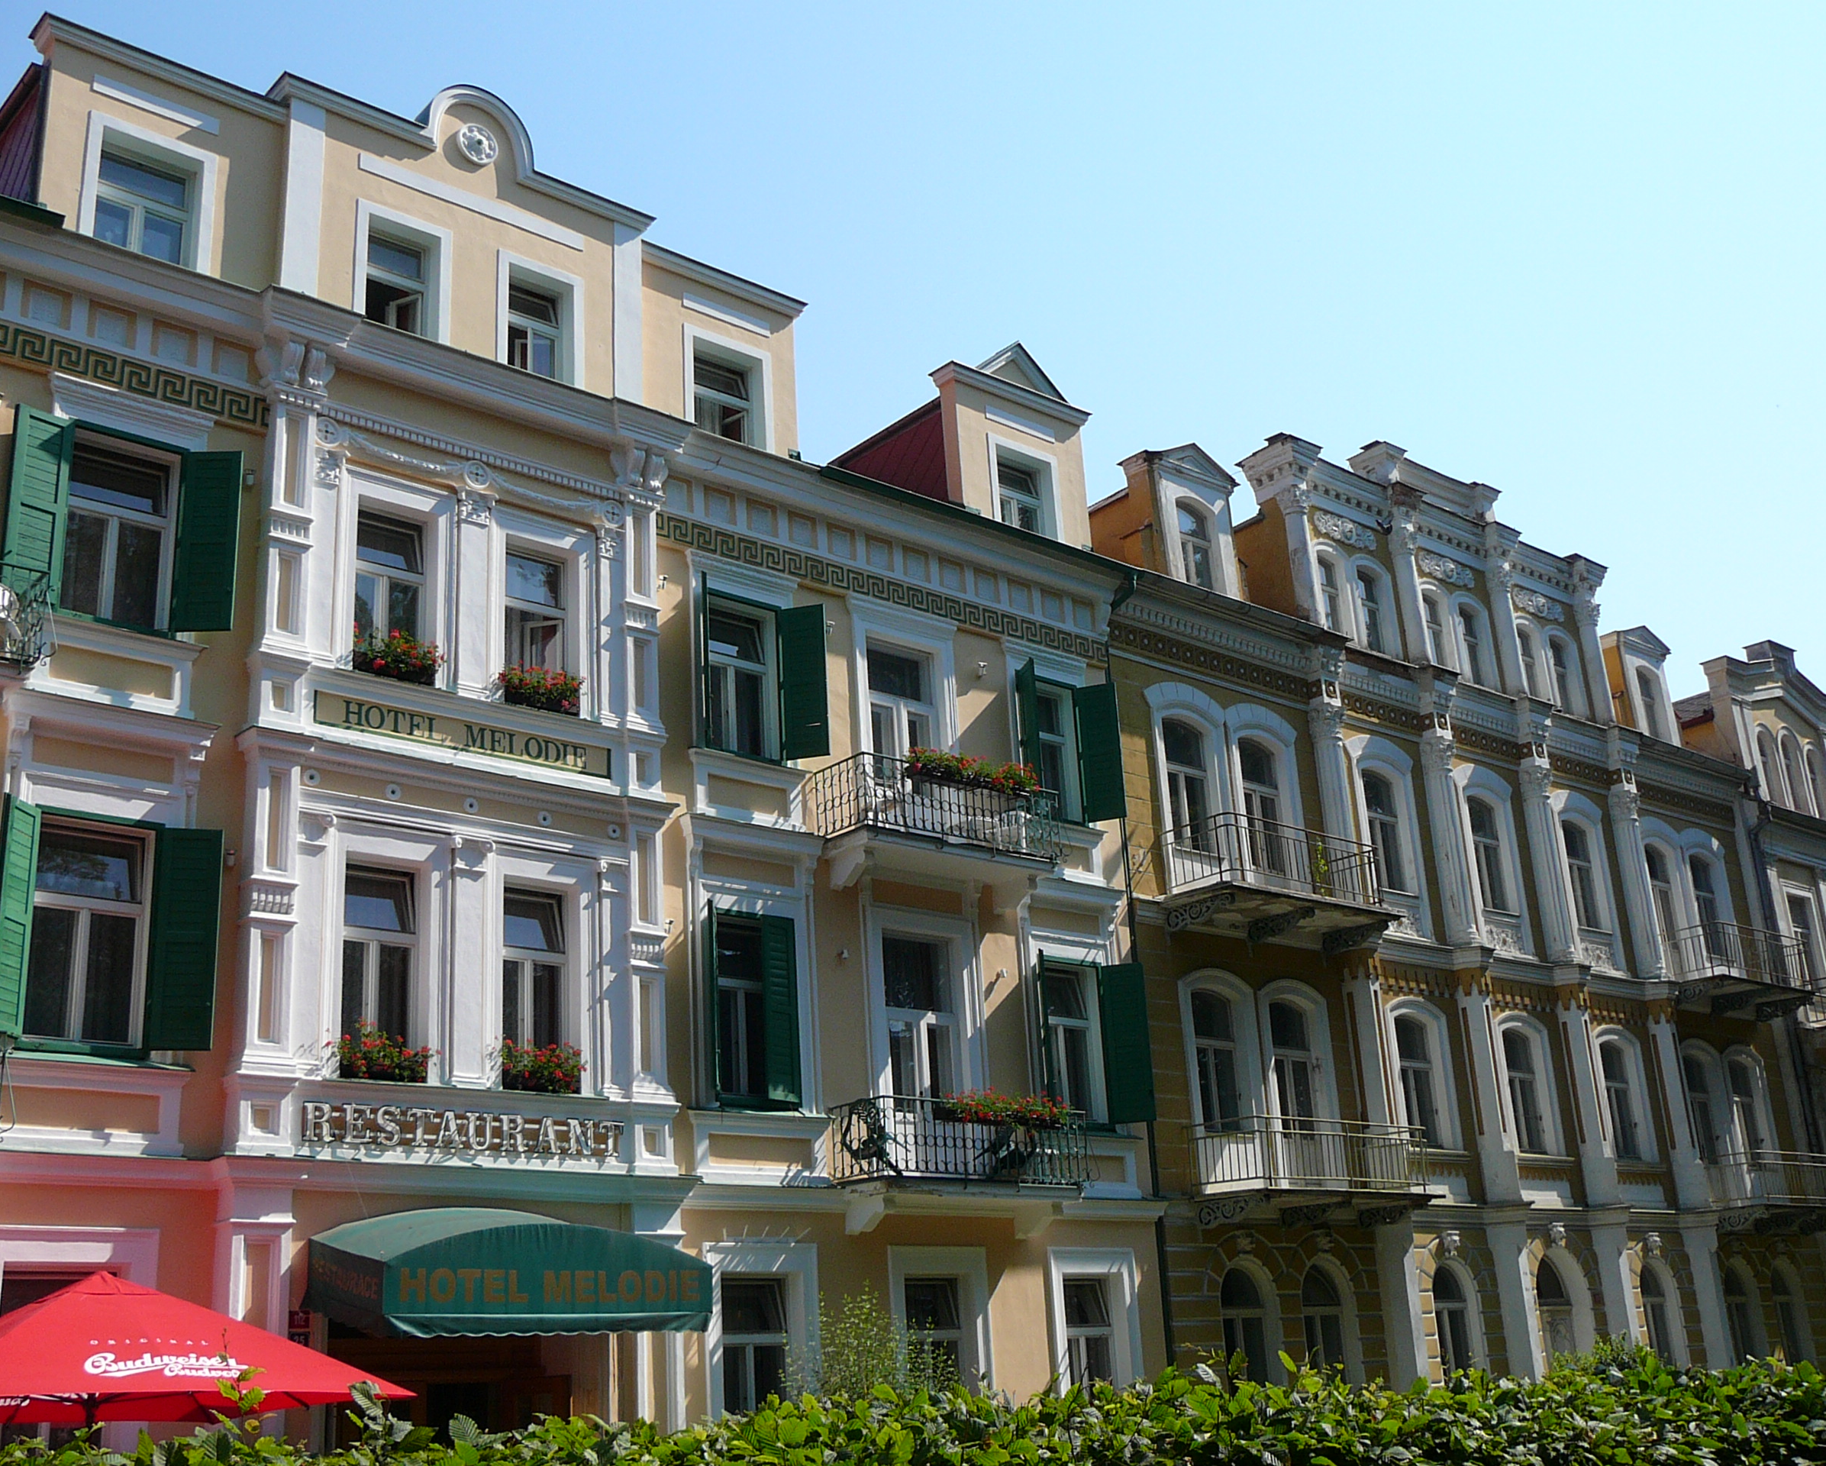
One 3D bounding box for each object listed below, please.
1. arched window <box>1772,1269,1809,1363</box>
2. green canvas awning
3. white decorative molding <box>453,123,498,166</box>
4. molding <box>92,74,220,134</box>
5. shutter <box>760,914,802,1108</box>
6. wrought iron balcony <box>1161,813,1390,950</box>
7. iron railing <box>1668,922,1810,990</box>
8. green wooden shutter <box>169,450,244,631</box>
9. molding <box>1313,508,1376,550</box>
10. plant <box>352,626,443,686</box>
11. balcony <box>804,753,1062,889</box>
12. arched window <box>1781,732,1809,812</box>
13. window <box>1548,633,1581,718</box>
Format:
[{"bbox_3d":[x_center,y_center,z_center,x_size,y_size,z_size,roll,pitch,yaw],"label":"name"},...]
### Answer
[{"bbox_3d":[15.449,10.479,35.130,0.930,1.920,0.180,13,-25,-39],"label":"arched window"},{"bbox_3d":[-3.697,5.012,18.433,3.381,1.240,1.500,13,-25,-39],"label":"green canvas awning"},{"bbox_3d":[-5.440,-7.358,24.720,0.566,0.566,0.100,13,-25,-38],"label":"white decorative molding"},{"bbox_3d":[-7.835,-6.526,20.518,1.310,0.180,0.070,13,-25,-39],"label":"molding"},{"bbox_3d":[-1.529,3.240,23.410,0.045,2.251,0.582,-17,-23,35],"label":"shutter"},{"bbox_3d":[5.146,2.174,27.878,3.420,1.360,1.180,13,-25,-39],"label":"wrought iron balcony"},{"bbox_3d":[16.252,4.543,38.697,3.571,1.088,1.097,13,-25,-39],"label":"iron railing"},{"bbox_3d":[-6.962,-1.910,19.574,0.535,1.942,0.050,-2,-19,-3],"label":"green wooden shutter"},{"bbox_3d":[7.211,-3.331,32.853,1.600,0.510,0.120,13,-25,-39],"label":"molding"},{"bbox_3d":[-5.502,-0.806,20.943,1.023,0.493,0.316,13,-25,-39],"label":"plant"},{"bbox_3d":[0.383,1.223,25.465,3.385,1.228,1.042,13,-25,-39],"label":"balcony"},{"bbox_3d":[20.050,0.982,45.080,0.850,1.900,0.200,14,-25,-39],"label":"arched window"},{"bbox_3d":[12.203,-1.044,37.215,0.729,1.650,0.200,13,-25,-39],"label":"window"}]

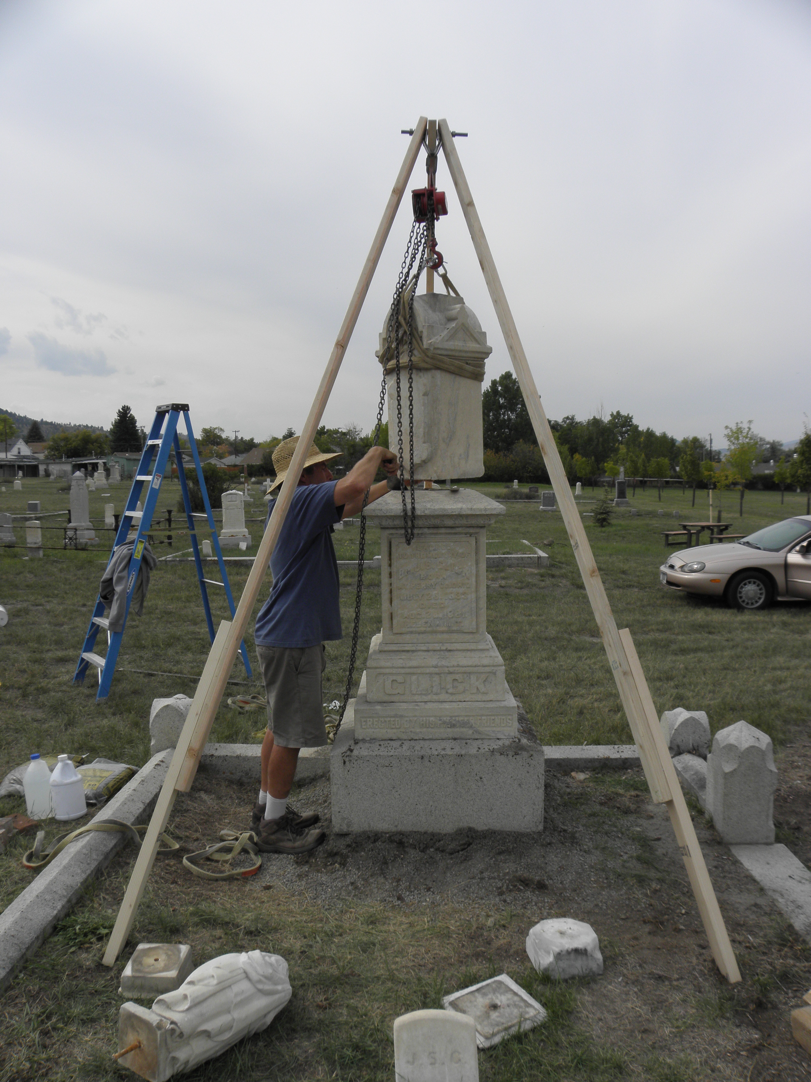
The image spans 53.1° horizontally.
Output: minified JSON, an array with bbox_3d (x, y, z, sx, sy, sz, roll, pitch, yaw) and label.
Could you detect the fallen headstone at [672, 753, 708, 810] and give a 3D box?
[{"bbox_3d":[1.450,1.228,3.980,0.200,0.160,0.550,0,4,0],"label":"fallen headstone"}]

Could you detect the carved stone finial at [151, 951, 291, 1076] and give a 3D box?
[{"bbox_3d":[-0.546,1.344,2.349,0.450,0.230,0.230,-5,6,-39],"label":"carved stone finial"}]

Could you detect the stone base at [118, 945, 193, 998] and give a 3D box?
[{"bbox_3d":[-0.805,1.398,2.634,0.190,0.080,0.190,0,5,0],"label":"stone base"}]

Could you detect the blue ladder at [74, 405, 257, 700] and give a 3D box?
[{"bbox_3d":[-2.064,0.036,6.834,1.367,2.330,0.658,-4,6,-37],"label":"blue ladder"}]

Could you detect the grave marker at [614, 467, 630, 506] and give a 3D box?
[{"bbox_3d":[13.607,-3.422,51.000,0.920,2.546,0.750,0,5,0],"label":"grave marker"}]

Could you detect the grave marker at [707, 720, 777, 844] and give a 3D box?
[{"bbox_3d":[1.487,1.047,3.603,0.235,0.506,0.235,0,5,0],"label":"grave marker"}]

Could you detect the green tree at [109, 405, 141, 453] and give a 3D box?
[{"bbox_3d":[-48.273,-17.329,140.000,6.000,12.378,6.000,0,5,0],"label":"green tree"}]

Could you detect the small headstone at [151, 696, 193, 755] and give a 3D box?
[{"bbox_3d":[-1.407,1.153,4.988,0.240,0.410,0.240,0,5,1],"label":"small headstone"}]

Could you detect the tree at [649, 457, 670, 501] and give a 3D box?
[{"bbox_3d":[18.754,-4.556,60.000,1.600,3.308,1.600,0,5,0],"label":"tree"}]

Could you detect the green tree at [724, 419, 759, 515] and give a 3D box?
[{"bbox_3d":[18.192,-3.959,44.000,1.900,5.217,1.900,0,5,0],"label":"green tree"}]

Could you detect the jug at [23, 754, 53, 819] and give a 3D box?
[{"bbox_3d":[-1.821,1.196,4.024,0.150,0.300,0.150,-1,5,0],"label":"jug"}]

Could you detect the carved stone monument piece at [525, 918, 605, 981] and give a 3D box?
[{"bbox_3d":[0.529,1.352,2.722,0.218,0.107,0.193,-1,5,-7],"label":"carved stone monument piece"}]

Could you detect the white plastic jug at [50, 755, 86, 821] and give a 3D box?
[{"bbox_3d":[-1.612,1.179,3.905,0.155,0.297,0.155,0,5,0],"label":"white plastic jug"}]

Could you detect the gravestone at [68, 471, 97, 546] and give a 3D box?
[{"bbox_3d":[-9.000,-0.872,22.600,0.860,2.120,0.860,-1,4,-14],"label":"gravestone"}]

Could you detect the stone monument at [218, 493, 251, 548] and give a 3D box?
[{"bbox_3d":[-4.359,-0.541,20.800,0.800,1.493,0.460,0,5,0],"label":"stone monument"}]

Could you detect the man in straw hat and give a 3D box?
[{"bbox_3d":[-0.355,0.443,3.631,0.642,1.822,0.510,-1,5,-8],"label":"man in straw hat"}]

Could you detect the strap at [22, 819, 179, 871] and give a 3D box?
[{"bbox_3d":[-1.290,1.254,3.460,0.610,0.160,0.280,-1,4,-15],"label":"strap"}]

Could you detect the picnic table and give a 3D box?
[{"bbox_3d":[8.620,-0.130,23.400,1.550,0.750,0.800,-3,5,-40],"label":"picnic table"}]

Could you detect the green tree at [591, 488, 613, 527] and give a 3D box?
[{"bbox_3d":[8.200,-1.430,34.000,0.880,1.750,0.880,0,4,0],"label":"green tree"}]

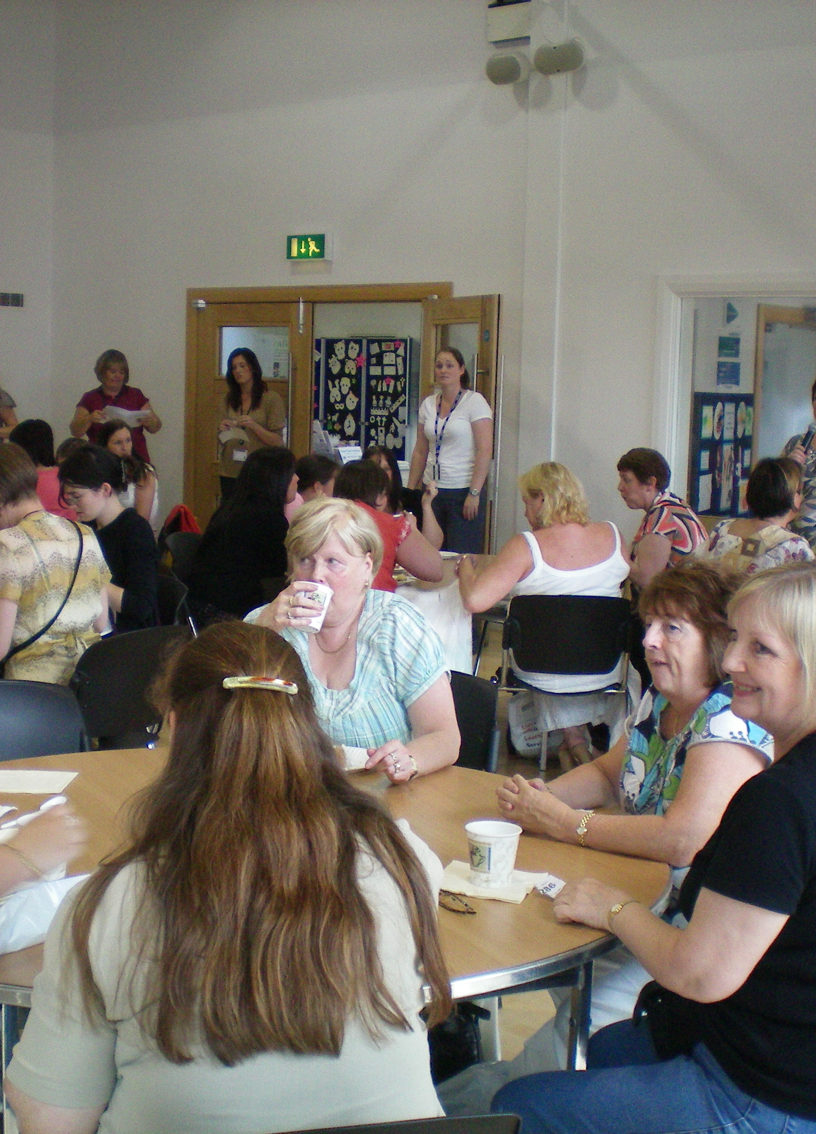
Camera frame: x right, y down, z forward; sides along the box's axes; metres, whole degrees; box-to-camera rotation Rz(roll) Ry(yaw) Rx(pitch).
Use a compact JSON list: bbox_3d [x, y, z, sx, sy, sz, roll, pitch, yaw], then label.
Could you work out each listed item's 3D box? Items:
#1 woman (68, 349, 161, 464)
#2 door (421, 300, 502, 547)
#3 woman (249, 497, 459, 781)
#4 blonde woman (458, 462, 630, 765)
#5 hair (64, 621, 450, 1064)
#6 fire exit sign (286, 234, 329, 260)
[{"bbox_3d":[-1.680,-0.413,9.500,0.520,1.670,0.400,1,6,-9],"label":"woman"},{"bbox_3d":[0.291,-0.473,9.200,0.060,2.020,0.920,-1,7,-24],"label":"door"},{"bbox_3d":[-0.143,0.482,3.774,0.520,1.260,0.760,3,6,16],"label":"woman"},{"bbox_3d":[0.514,0.220,6.339,0.600,1.260,0.780,1,6,-6],"label":"blonde woman"},{"bbox_3d":[-0.162,0.277,1.780,0.400,0.420,0.280,0,6,-10],"label":"hair"},{"bbox_3d":[-0.608,-1.938,10.050,0.310,0.160,0.070,6,8,37],"label":"fire exit sign"}]

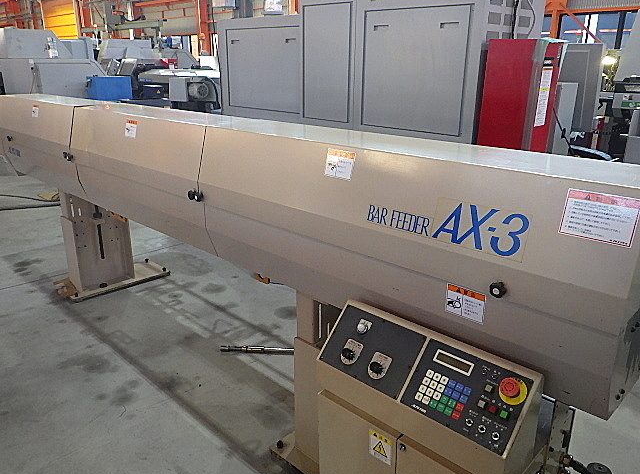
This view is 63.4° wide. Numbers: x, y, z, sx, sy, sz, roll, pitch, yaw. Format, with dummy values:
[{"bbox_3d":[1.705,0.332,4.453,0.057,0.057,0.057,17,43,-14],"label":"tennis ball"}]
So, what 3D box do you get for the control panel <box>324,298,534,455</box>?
[{"bbox_3d":[0.232,0.318,1.255,0.530,0.183,0.055,17,-18,41],"label":"control panel"}]

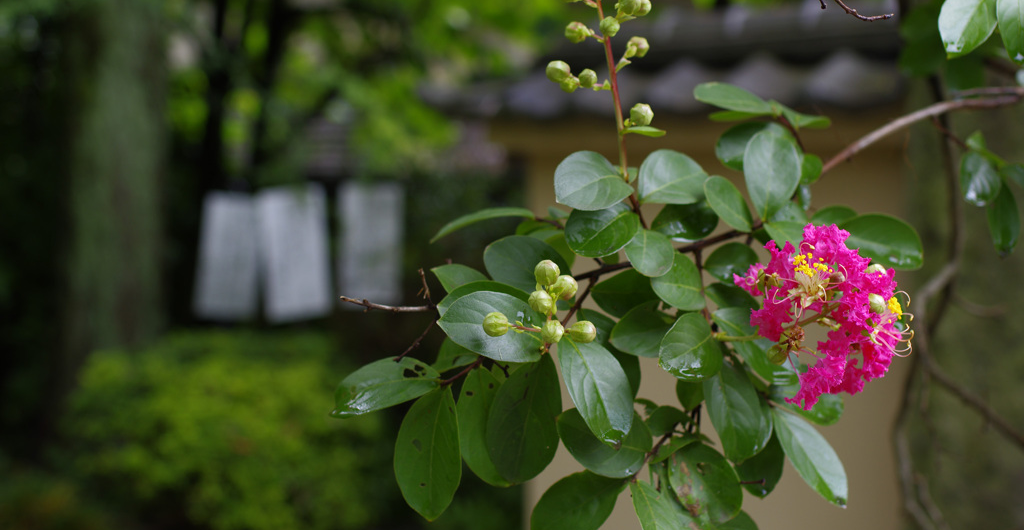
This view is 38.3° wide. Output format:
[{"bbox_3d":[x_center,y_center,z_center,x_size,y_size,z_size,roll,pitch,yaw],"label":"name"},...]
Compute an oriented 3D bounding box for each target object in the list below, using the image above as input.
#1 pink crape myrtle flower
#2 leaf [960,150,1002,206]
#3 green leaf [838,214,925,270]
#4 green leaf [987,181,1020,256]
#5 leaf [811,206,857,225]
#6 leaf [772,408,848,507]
[{"bbox_3d":[0.115,0.019,0.545,0.062,0.066,0.052,0,0,-6],"label":"pink crape myrtle flower"},{"bbox_3d":[0.238,-0.044,0.749,0.019,0.032,0.007,-15,-25,3],"label":"leaf"},{"bbox_3d":[0.152,-0.010,0.620,0.042,0.025,0.006,17,-25,17],"label":"green leaf"},{"bbox_3d":[0.218,-0.021,0.656,0.015,0.037,0.006,-4,-25,17],"label":"green leaf"},{"bbox_3d":[0.131,-0.016,0.591,0.031,0.008,0.019,-7,39,-23],"label":"leaf"},{"bbox_3d":[0.141,0.090,0.695,0.025,0.057,0.009,-27,-14,-37],"label":"leaf"}]

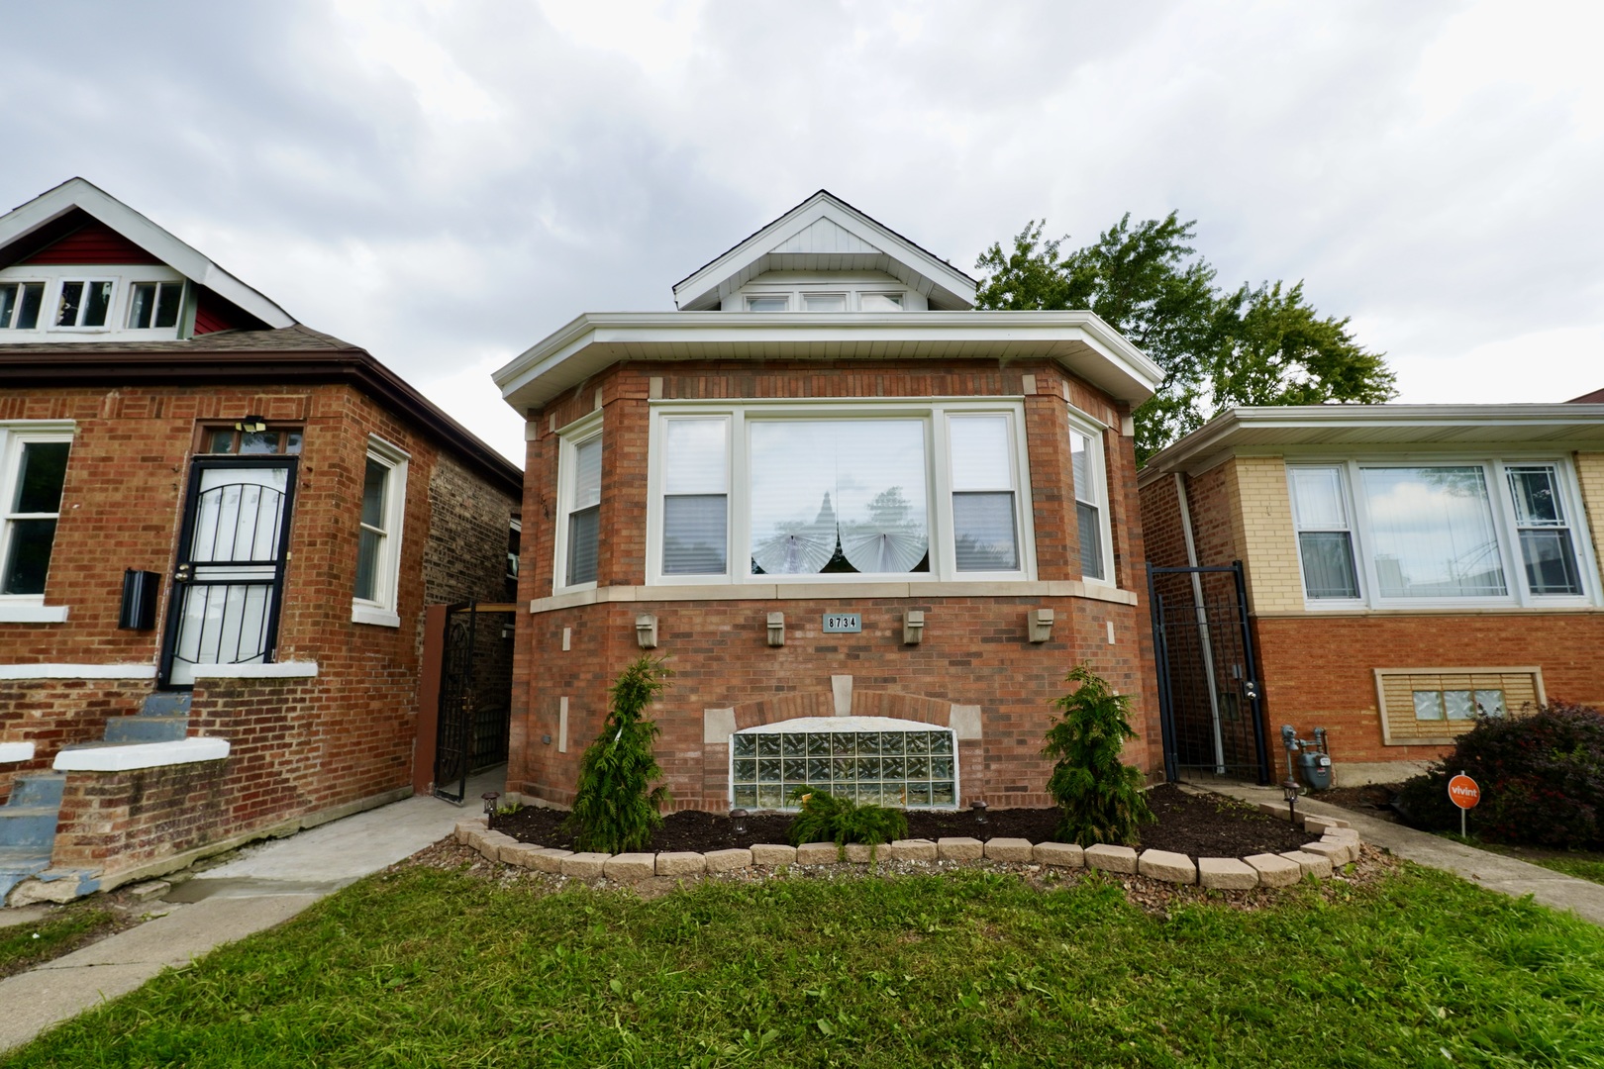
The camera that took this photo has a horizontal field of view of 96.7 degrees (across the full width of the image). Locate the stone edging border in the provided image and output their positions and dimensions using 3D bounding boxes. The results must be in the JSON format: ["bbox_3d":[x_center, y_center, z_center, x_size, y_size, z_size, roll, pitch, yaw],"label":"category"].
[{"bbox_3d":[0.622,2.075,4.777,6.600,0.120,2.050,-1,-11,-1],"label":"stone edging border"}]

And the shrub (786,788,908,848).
[{"bbox_3d":[0.305,1.893,4.816,0.820,0.330,0.720,-1,-11,-1],"label":"shrub"}]

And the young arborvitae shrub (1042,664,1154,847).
[{"bbox_3d":[2.014,1.476,4.928,0.720,1.160,0.700,-1,-11,-1],"label":"young arborvitae shrub"}]

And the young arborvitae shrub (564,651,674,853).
[{"bbox_3d":[-1.267,1.465,4.920,0.680,1.240,0.660,-1,-11,-1],"label":"young arborvitae shrub"}]

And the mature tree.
[{"bbox_3d":[11.655,-2.636,21.085,12.500,15.200,11.000,-1,-11,-1],"label":"mature tree"}]

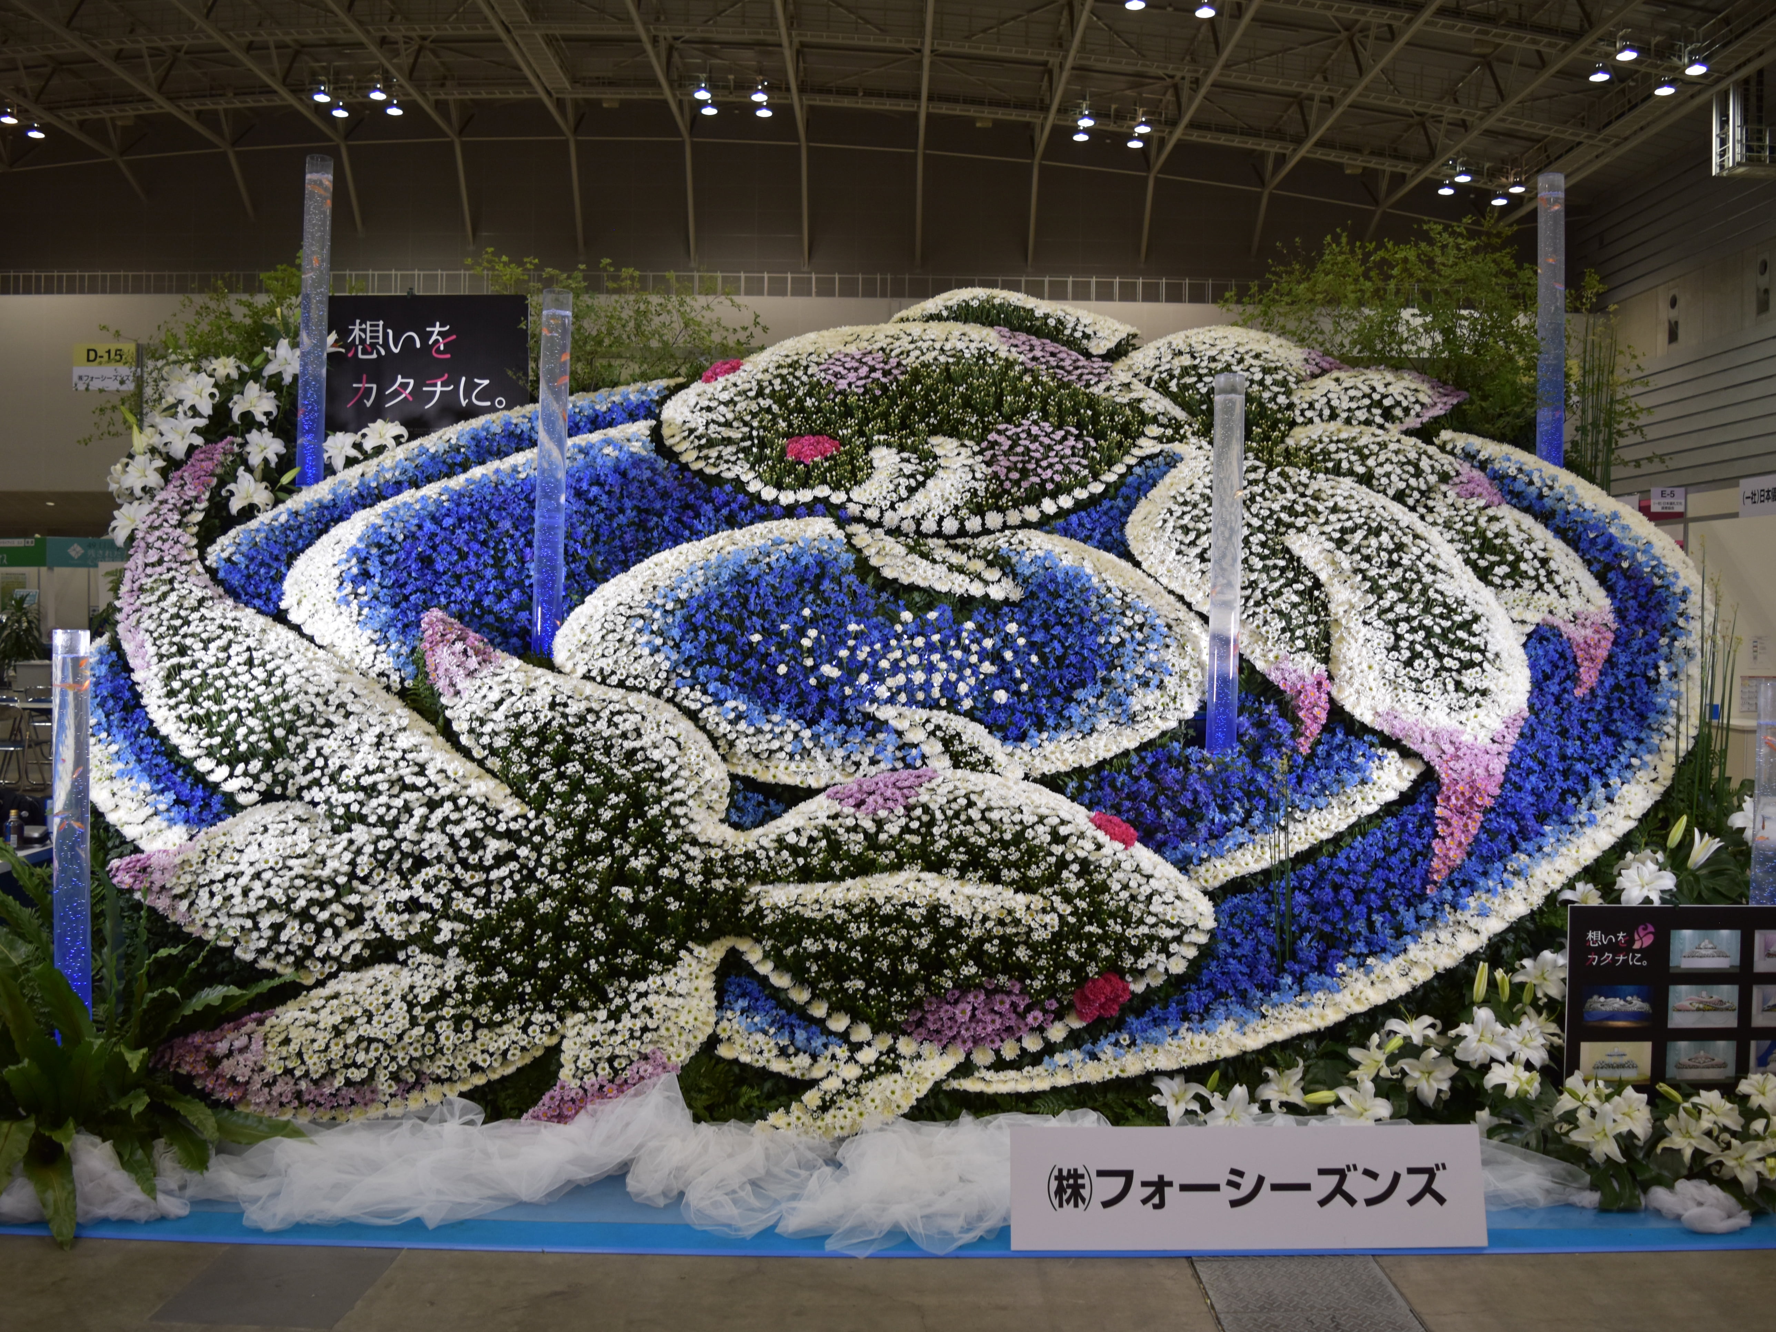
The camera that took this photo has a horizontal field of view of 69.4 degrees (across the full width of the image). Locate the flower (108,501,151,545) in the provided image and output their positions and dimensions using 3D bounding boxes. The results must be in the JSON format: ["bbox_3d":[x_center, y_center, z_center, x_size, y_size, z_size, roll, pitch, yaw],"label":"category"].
[{"bbox_3d":[-2.739,-0.513,4.650,0.181,0.166,0.110,1,1,-6],"label":"flower"}]

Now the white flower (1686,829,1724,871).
[{"bbox_3d":[2.453,0.552,3.850,0.115,0.128,0.105,-1,2,-37],"label":"white flower"}]

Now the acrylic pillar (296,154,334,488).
[{"bbox_3d":[-2.189,-1.317,4.900,0.099,1.280,0.099,1,1,0],"label":"acrylic pillar"}]

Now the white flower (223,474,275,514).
[{"bbox_3d":[-2.292,-0.620,4.600,0.185,0.160,0.110,0,2,-9],"label":"white flower"}]

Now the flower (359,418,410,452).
[{"bbox_3d":[-1.877,-0.856,4.780,0.190,0.135,0.120,0,2,-6],"label":"flower"}]

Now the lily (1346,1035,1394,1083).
[{"bbox_3d":[1.431,1.161,3.800,0.145,0.140,0.120,1,2,24],"label":"lily"}]

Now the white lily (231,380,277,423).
[{"bbox_3d":[-2.398,-1.000,4.850,0.184,0.168,0.110,1,1,-11],"label":"white lily"}]

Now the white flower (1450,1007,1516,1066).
[{"bbox_3d":[1.726,1.075,3.720,0.187,0.172,0.100,1,2,11],"label":"white flower"}]

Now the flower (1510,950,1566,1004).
[{"bbox_3d":[1.951,0.931,3.850,0.167,0.158,0.110,0,2,-6],"label":"flower"}]

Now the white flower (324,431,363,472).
[{"bbox_3d":[-2.024,-0.796,4.760,0.155,0.158,0.095,0,2,-6],"label":"white flower"}]

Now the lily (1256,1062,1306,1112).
[{"bbox_3d":[1.106,1.182,3.600,0.152,0.148,0.110,1,1,9],"label":"lily"}]

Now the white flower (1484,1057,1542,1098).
[{"bbox_3d":[1.801,1.189,3.700,0.165,0.130,0.120,0,2,11],"label":"white flower"}]

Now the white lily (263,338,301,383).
[{"bbox_3d":[-2.252,-1.140,4.780,0.165,0.168,0.100,0,2,-6],"label":"white lily"}]

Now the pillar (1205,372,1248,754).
[{"bbox_3d":[1.125,-0.330,4.270,0.102,1.280,0.102,1,2,0],"label":"pillar"}]

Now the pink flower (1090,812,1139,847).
[{"bbox_3d":[0.688,0.498,3.900,0.145,0.110,0.110,0,2,-6],"label":"pink flower"}]

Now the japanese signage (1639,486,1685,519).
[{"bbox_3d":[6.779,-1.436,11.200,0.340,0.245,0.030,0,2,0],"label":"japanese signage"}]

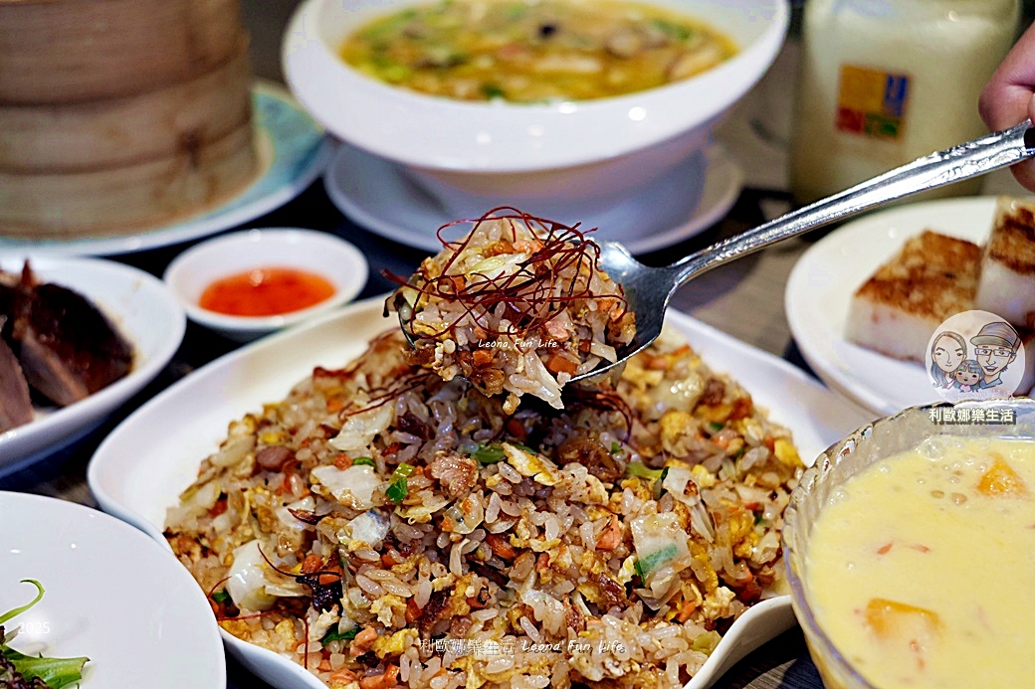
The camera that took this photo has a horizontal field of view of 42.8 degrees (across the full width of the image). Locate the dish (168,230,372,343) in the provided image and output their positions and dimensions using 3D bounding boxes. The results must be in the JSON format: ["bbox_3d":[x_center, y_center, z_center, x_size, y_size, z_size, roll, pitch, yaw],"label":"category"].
[{"bbox_3d":[-0.104,-0.018,0.555,0.084,0.025,0.084,0,32,0],"label":"dish"}]

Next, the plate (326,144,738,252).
[{"bbox_3d":[0.008,-0.078,0.652,0.204,0.023,0.204,0,32,0],"label":"plate"}]

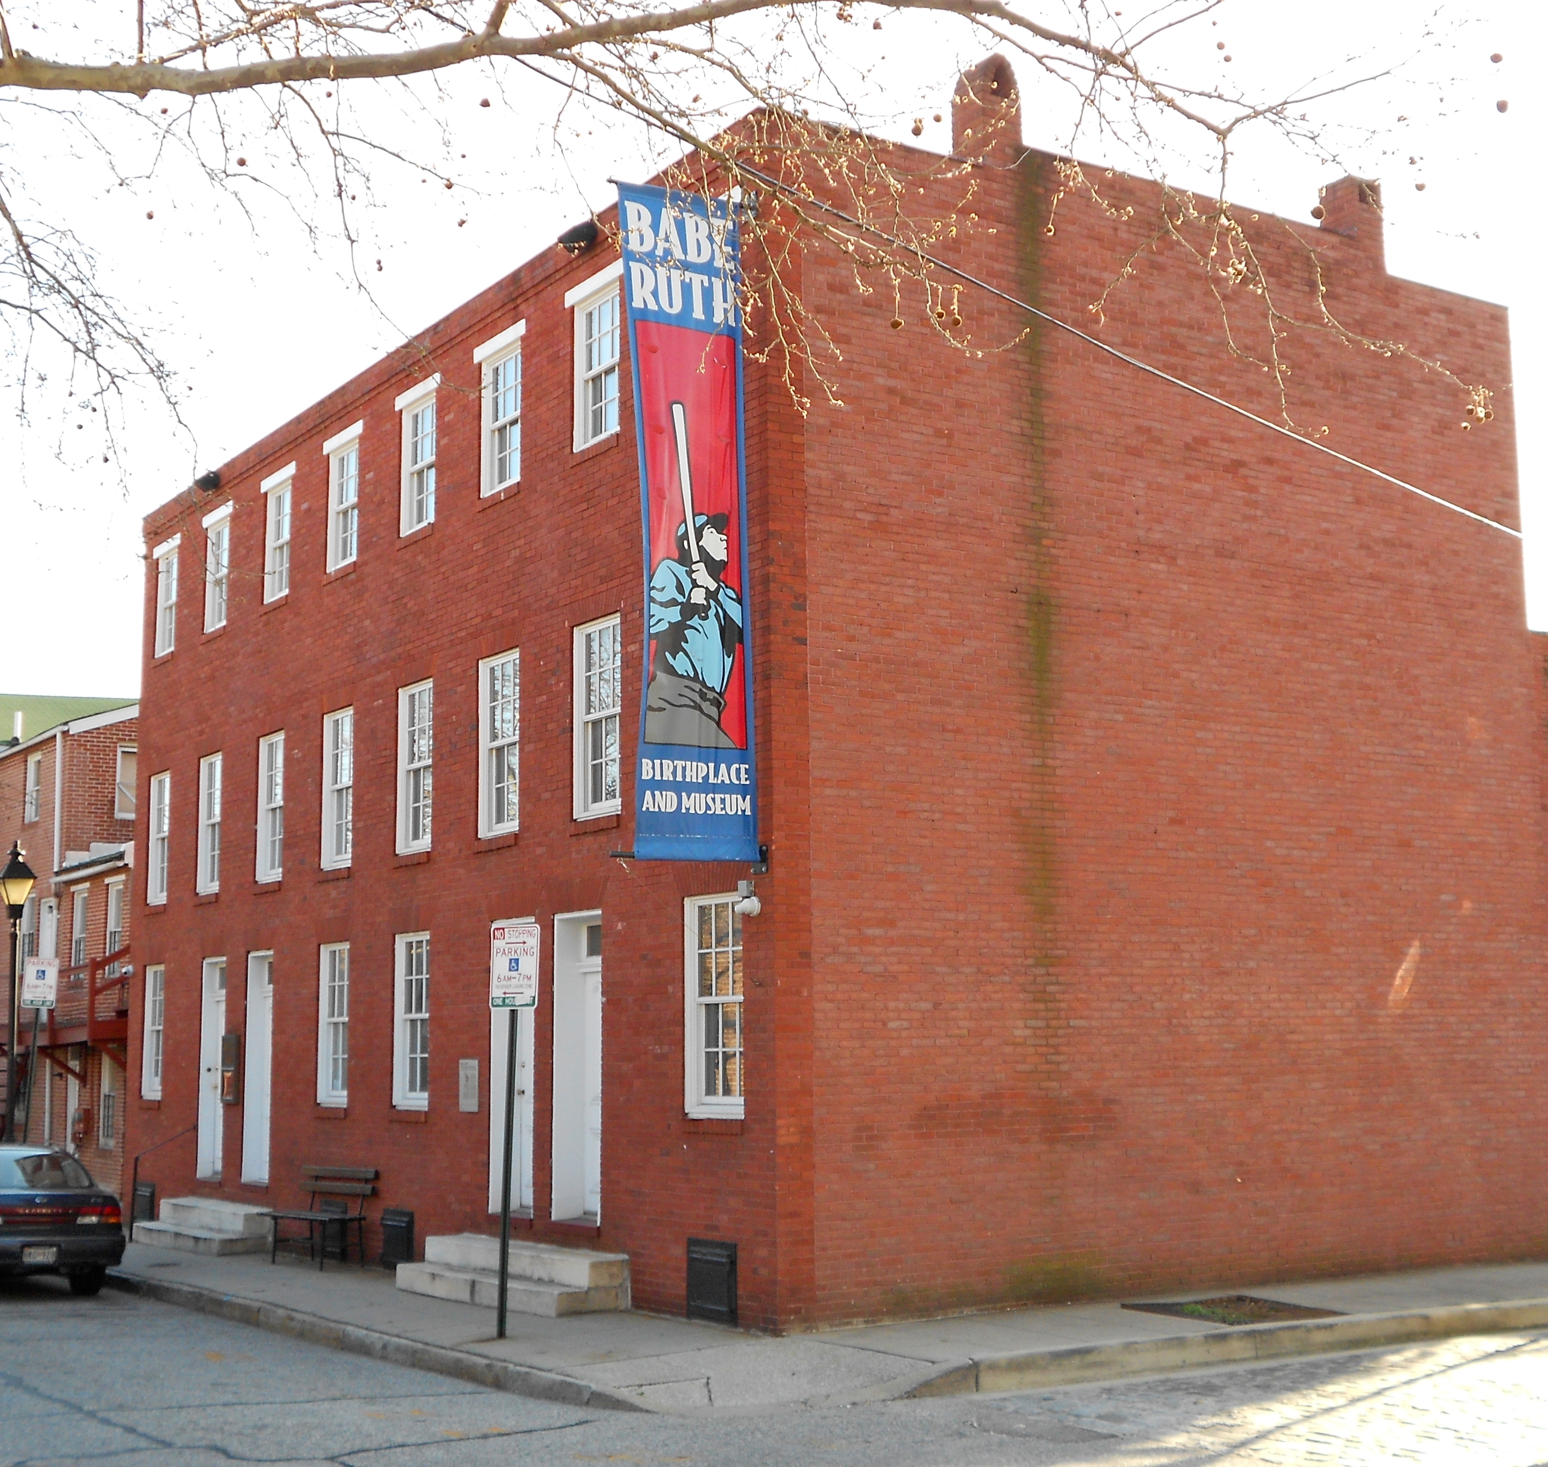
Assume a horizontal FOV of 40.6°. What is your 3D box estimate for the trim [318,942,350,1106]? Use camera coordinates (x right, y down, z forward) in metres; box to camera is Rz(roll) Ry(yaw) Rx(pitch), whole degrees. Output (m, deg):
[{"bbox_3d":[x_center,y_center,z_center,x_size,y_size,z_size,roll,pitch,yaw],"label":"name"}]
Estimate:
[{"bbox_3d":[-4.266,2.863,20.578,0.130,1.595,0.750,5,-10,-34],"label":"trim"}]

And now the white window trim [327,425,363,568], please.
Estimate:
[{"bbox_3d":[-4.460,-2.426,21.848,0.150,1.460,1.040,5,-11,-34],"label":"white window trim"}]

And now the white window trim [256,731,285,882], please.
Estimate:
[{"bbox_3d":[-5.325,0.805,22.401,0.130,1.595,0.755,5,-10,-34],"label":"white window trim"}]

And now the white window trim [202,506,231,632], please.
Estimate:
[{"bbox_3d":[-6.588,-1.933,24.914,0.150,1.460,1.030,5,-11,-34],"label":"white window trim"}]

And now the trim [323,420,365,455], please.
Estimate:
[{"bbox_3d":[-4.554,-3.135,22.216,0.100,0.127,1.019,5,-11,-34],"label":"trim"}]

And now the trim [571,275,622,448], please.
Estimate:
[{"bbox_3d":[-1.388,-3.013,17.111,0.130,1.330,0.830,5,-10,-34],"label":"trim"}]

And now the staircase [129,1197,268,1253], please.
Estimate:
[{"bbox_3d":[-6.304,5.418,23.030,0.619,0.423,2.688,5,-11,-34],"label":"staircase"}]

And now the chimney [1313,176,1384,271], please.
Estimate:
[{"bbox_3d":[5.431,-4.769,19.625,0.430,0.770,0.380,5,-11,-34],"label":"chimney"}]

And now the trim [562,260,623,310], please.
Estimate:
[{"bbox_3d":[-1.512,-3.840,17.866,0.100,0.127,1.004,5,-11,-34],"label":"trim"}]

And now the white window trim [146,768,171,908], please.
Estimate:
[{"bbox_3d":[-7.643,1.323,26.198,0.140,1.632,0.705,5,-11,-34],"label":"white window trim"}]

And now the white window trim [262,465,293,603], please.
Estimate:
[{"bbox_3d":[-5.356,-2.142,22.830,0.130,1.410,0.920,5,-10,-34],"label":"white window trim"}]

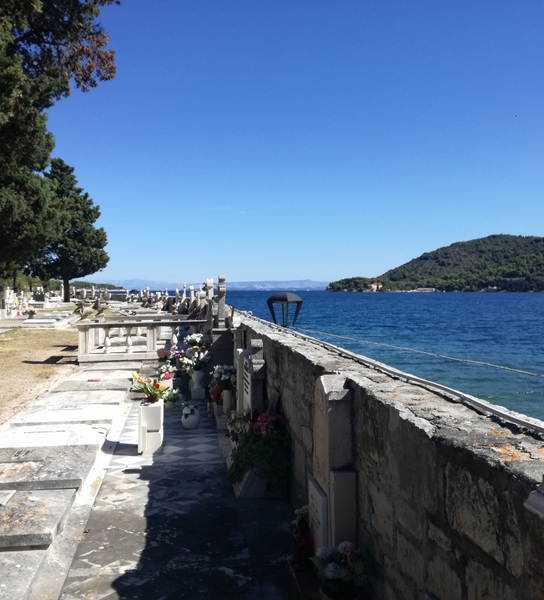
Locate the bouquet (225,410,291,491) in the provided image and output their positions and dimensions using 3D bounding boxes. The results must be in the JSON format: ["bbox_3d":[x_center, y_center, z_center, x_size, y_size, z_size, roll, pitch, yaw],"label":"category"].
[{"bbox_3d":[-0.101,1.234,5.050,0.480,0.650,0.460,0,1,10],"label":"bouquet"}]

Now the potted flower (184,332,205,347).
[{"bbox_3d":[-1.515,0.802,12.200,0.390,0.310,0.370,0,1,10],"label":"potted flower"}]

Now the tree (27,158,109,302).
[{"bbox_3d":[-17.697,-6.014,54.000,7.100,12.500,7.100,0,1,10],"label":"tree"}]

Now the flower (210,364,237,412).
[{"bbox_3d":[-0.577,1.076,7.500,0.300,0.580,0.300,0,1,10],"label":"flower"}]

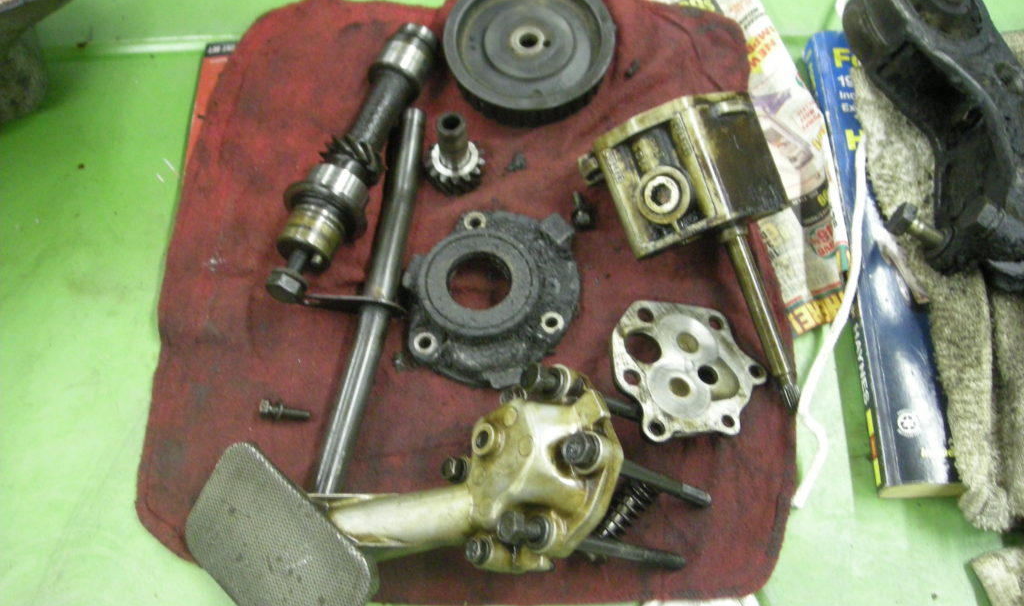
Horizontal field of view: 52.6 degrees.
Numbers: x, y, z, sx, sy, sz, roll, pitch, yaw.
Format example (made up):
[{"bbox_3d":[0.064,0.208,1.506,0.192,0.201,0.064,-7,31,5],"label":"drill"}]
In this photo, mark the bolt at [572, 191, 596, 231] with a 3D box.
[{"bbox_3d":[0.038,-0.052,0.573,0.011,0.011,0.024,-11,67,-5],"label":"bolt"}]

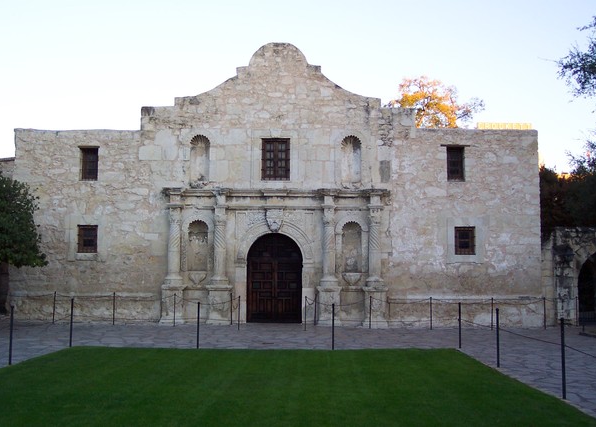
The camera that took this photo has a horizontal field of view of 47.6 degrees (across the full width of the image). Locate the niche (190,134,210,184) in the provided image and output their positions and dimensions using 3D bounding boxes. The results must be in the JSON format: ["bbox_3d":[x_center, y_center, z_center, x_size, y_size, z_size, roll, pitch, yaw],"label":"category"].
[{"bbox_3d":[-3.557,-1.960,24.897,0.734,1.782,0.420,0,-5,1],"label":"niche"}]

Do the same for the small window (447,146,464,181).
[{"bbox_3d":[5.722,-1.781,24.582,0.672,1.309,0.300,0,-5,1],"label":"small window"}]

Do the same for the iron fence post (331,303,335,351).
[{"bbox_3d":[0.827,2.668,15.908,0.052,1.089,0.052,0,-5,1],"label":"iron fence post"}]

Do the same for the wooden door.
[{"bbox_3d":[-0.841,2.364,24.679,2.019,3.226,0.150,0,-6,3],"label":"wooden door"}]

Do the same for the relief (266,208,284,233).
[{"bbox_3d":[-0.820,0.269,24.268,0.644,0.843,0.220,0,-5,1],"label":"relief"}]

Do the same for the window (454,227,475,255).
[{"bbox_3d":[5.981,0.999,24.267,0.736,1.002,0.200,0,-5,1],"label":"window"}]

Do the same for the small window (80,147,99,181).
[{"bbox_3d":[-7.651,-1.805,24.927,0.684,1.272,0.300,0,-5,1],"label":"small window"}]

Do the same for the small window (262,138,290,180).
[{"bbox_3d":[-0.793,-1.947,24.714,1.032,1.552,0.200,0,-5,1],"label":"small window"}]

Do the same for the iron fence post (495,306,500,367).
[{"bbox_3d":[3.772,2.358,12.758,0.052,1.107,0.052,0,-5,1],"label":"iron fence post"}]

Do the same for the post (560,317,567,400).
[{"bbox_3d":[3.707,2.030,9.437,0.052,1.117,0.052,0,-5,1],"label":"post"}]

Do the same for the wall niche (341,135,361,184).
[{"bbox_3d":[1.945,-1.894,24.750,0.732,1.808,0.420,0,-5,1],"label":"wall niche"}]

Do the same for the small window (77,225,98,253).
[{"bbox_3d":[-7.622,0.941,24.621,0.739,1.017,0.200,0,-5,1],"label":"small window"}]

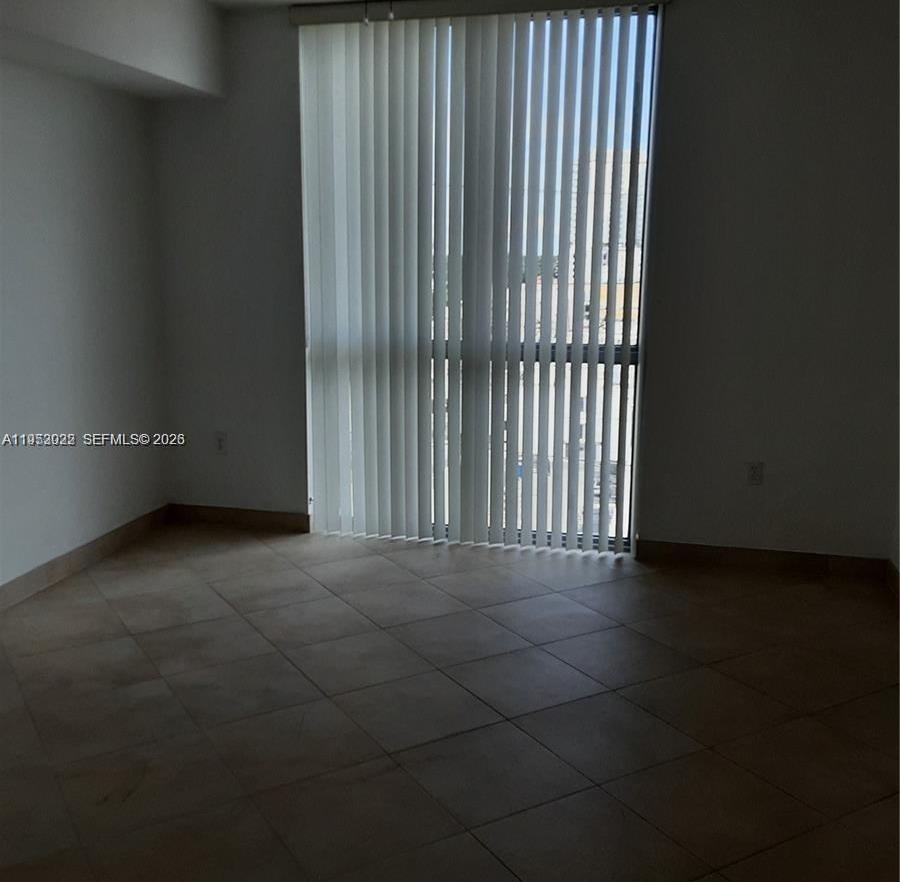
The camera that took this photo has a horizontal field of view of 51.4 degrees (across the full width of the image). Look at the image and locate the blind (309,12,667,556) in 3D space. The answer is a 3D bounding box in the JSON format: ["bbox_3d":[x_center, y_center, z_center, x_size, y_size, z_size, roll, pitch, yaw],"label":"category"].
[{"bbox_3d":[0.093,-0.781,4.834,1.787,2.690,0.090,3,11,13],"label":"blind"}]

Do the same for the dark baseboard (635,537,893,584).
[{"bbox_3d":[1.565,0.607,4.738,1.216,0.104,0.015,3,11,13],"label":"dark baseboard"}]

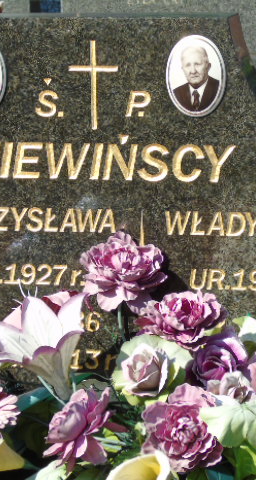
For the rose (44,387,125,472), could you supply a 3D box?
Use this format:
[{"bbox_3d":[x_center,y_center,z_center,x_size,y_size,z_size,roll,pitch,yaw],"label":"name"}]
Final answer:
[{"bbox_3d":[-0.063,0.269,3.249,0.103,0.110,0.078,10,-5,43],"label":"rose"}]

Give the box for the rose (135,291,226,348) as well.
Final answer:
[{"bbox_3d":[0.074,0.110,3.174,0.121,0.073,0.100,-2,13,0],"label":"rose"}]

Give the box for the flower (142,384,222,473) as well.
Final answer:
[{"bbox_3d":[0.076,0.263,3.204,0.112,0.120,0.080,-2,-12,-3],"label":"flower"}]

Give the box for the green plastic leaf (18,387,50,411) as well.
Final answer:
[{"bbox_3d":[-0.136,0.230,3.333,0.065,0.025,0.038,-36,61,-18],"label":"green plastic leaf"}]

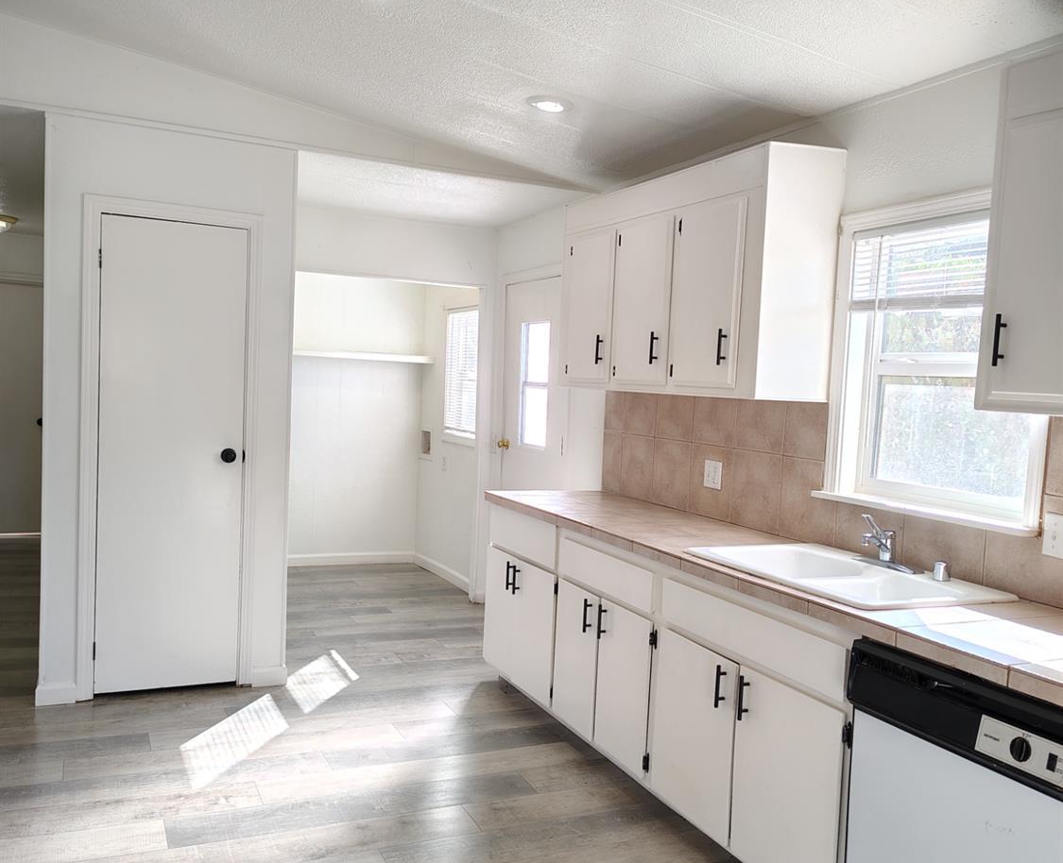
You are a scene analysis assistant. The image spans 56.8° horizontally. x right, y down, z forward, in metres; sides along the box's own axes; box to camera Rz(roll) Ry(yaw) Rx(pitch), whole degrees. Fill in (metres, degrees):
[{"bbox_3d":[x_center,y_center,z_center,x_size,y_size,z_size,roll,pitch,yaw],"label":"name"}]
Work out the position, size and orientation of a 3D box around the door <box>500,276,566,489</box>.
[{"bbox_3d":[0.007,0.120,5.828,0.047,2.029,0.886,1,3,-24],"label":"door"}]

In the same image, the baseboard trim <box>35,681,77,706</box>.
[{"bbox_3d":[-2.012,1.113,4.161,0.151,0.091,0.018,1,3,-24],"label":"baseboard trim"}]

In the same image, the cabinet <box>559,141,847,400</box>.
[{"bbox_3d":[0.609,-0.584,4.050,0.322,0.864,1.519,1,3,-24],"label":"cabinet"}]

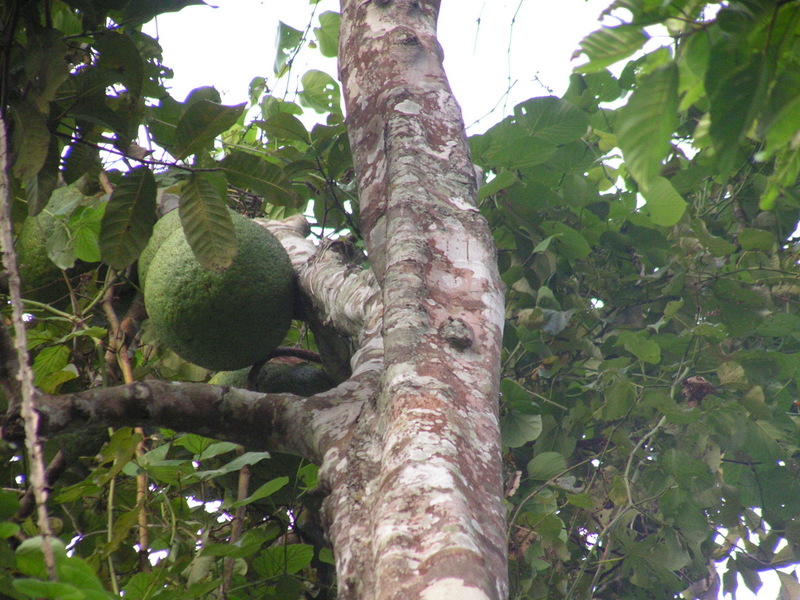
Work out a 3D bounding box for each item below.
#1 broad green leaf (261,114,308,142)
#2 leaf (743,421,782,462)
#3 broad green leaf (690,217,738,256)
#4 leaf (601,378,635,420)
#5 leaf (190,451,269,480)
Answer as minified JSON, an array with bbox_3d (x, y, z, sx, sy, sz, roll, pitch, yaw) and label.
[{"bbox_3d":[-0.247,-0.369,17.000,0.118,0.059,0.025,28,17,-9],"label":"broad green leaf"},{"bbox_3d":[0.784,0.306,17.200,0.095,0.104,0.025,-50,-16,19],"label":"leaf"},{"bbox_3d":[0.680,-0.137,17.200,0.030,0.121,0.061,-30,-28,-57],"label":"broad green leaf"},{"bbox_3d":[0.487,0.223,17.800,0.076,0.104,0.025,18,18,-6],"label":"leaf"},{"bbox_3d":[-0.318,0.312,15.000,0.159,0.019,0.072,-19,-21,0],"label":"leaf"}]

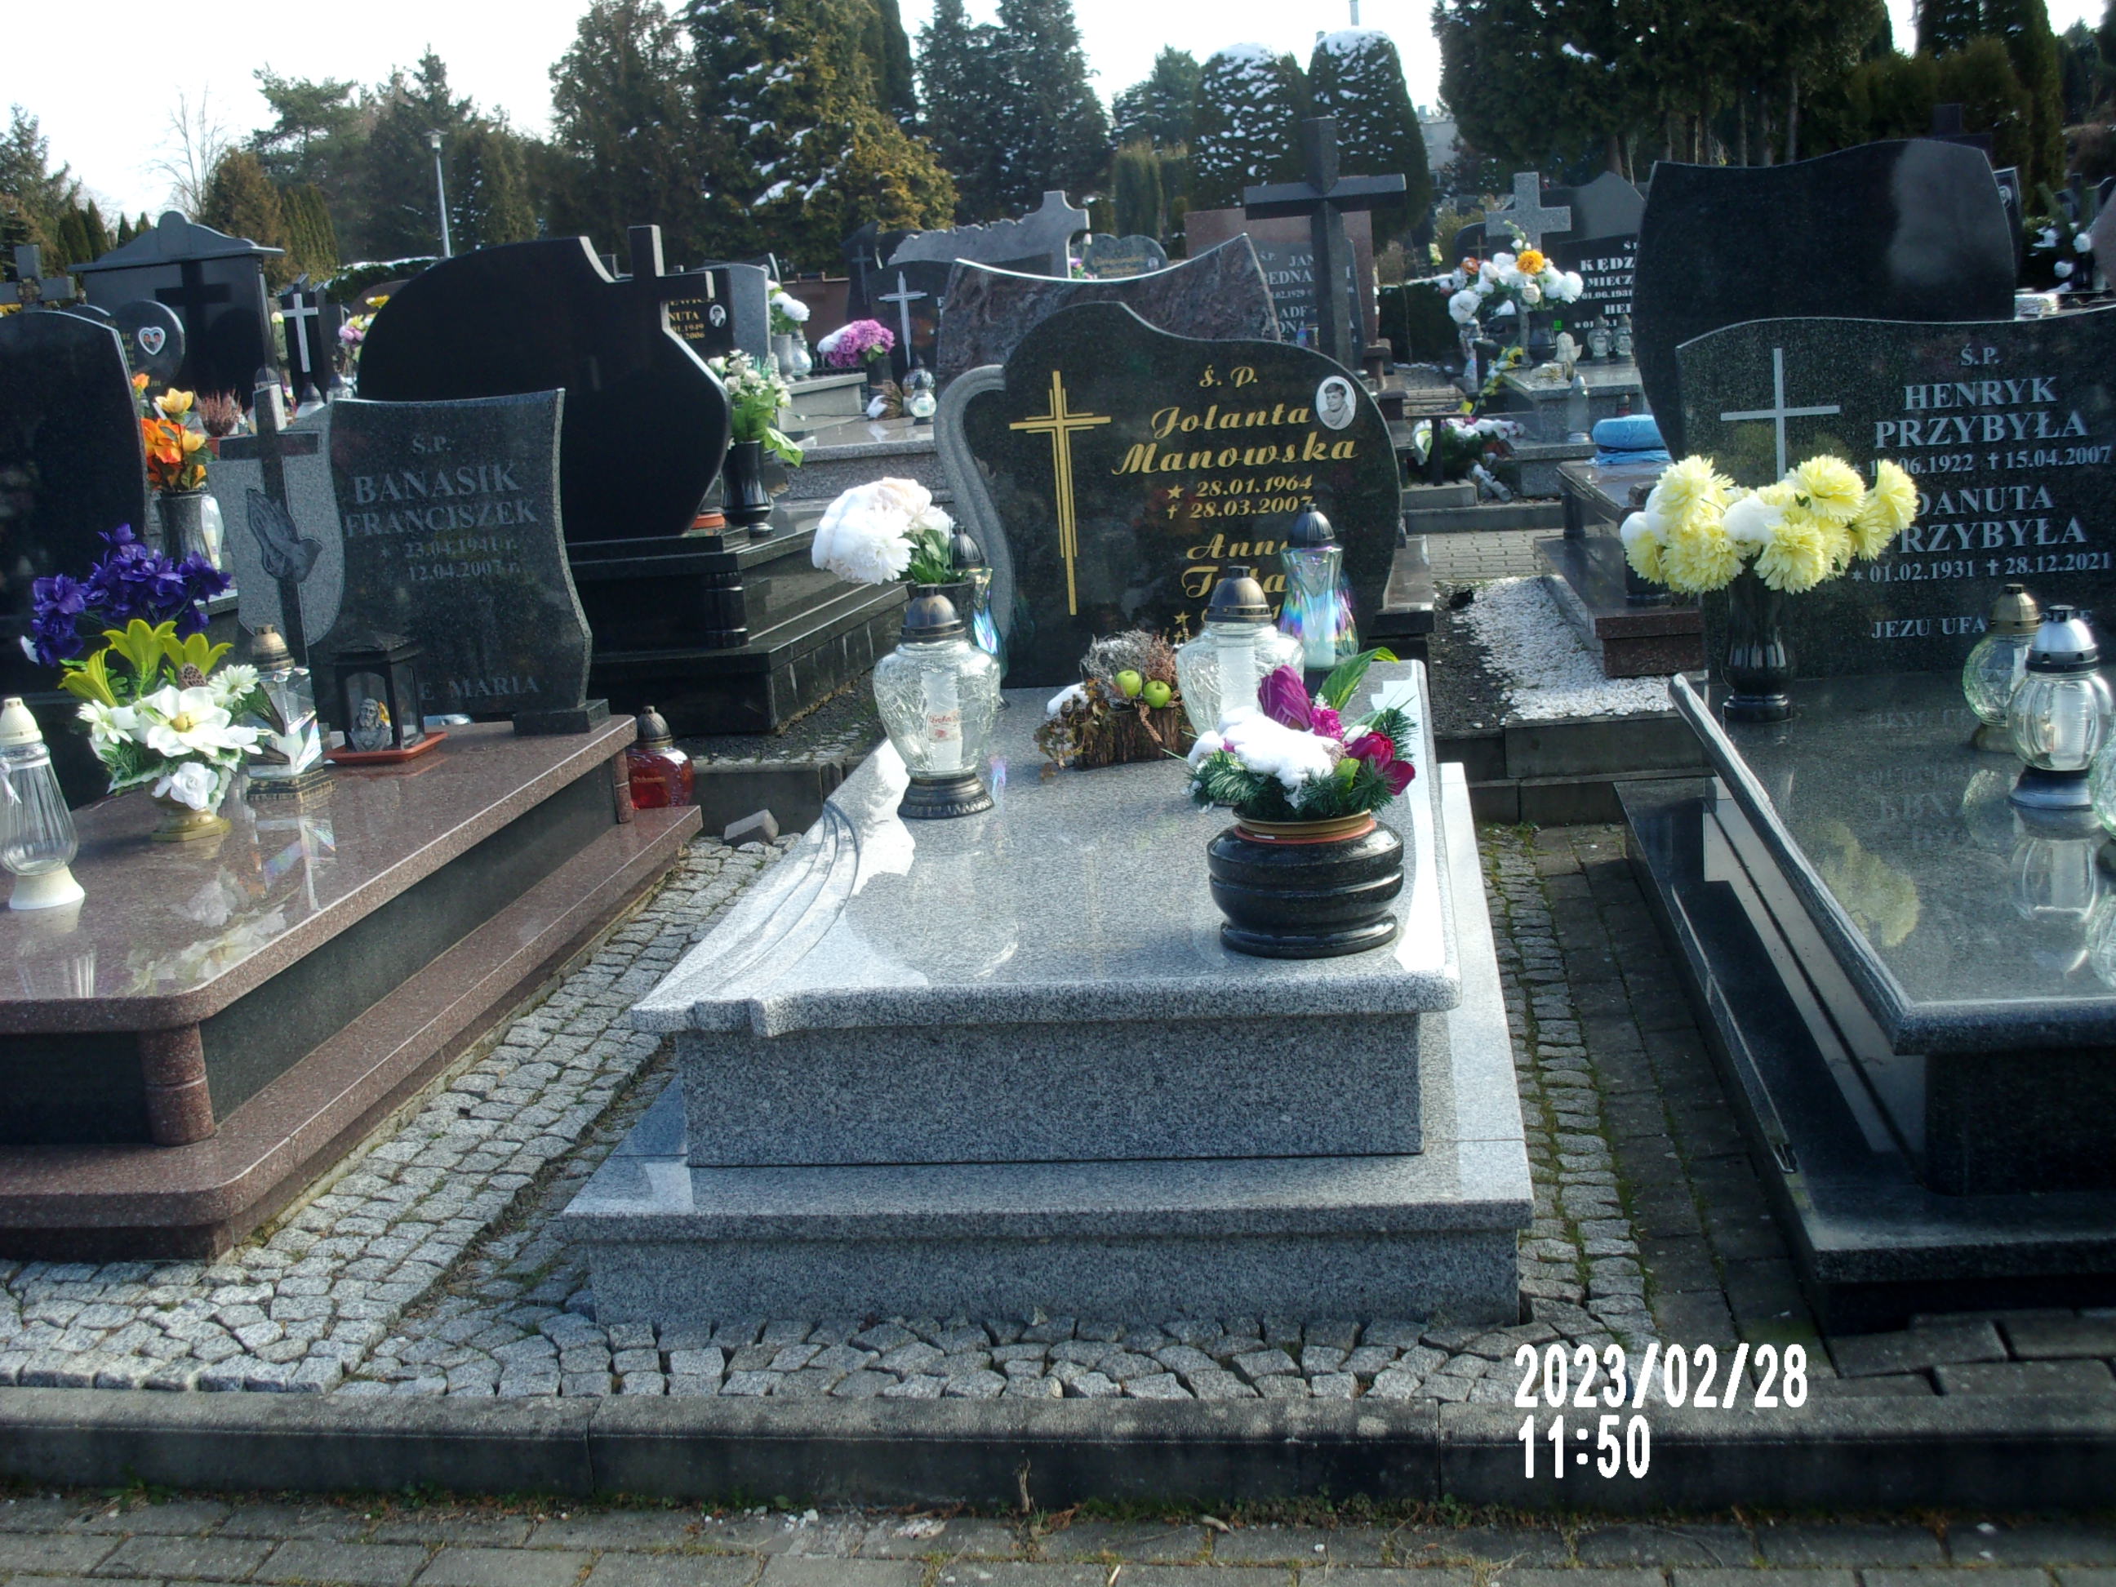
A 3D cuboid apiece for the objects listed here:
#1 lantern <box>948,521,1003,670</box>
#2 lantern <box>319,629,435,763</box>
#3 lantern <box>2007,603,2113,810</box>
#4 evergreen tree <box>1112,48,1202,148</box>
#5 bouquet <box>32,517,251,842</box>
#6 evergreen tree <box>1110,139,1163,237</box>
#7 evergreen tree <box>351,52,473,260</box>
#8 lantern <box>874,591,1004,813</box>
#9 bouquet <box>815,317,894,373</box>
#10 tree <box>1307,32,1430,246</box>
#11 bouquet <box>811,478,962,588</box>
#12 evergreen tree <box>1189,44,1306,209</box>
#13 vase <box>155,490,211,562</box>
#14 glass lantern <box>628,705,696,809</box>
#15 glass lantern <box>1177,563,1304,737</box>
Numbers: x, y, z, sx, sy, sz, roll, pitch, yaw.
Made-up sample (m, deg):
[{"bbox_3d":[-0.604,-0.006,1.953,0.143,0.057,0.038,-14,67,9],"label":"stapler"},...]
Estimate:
[{"bbox_3d":[-0.187,-0.368,5.519,0.165,0.382,0.165,-2,11,7],"label":"lantern"},{"bbox_3d":[-1.498,-0.228,5.827,0.175,0.276,0.175,0,12,19],"label":"lantern"},{"bbox_3d":[1.599,-0.140,4.183,0.162,0.314,0.162,-2,12,7],"label":"lantern"},{"bbox_3d":[2.246,-12.583,53.667,2.400,5.068,2.400,-2,12,7],"label":"evergreen tree"},{"bbox_3d":[-1.763,-0.220,5.054,0.424,0.581,0.315,-3,11,3],"label":"bouquet"},{"bbox_3d":[1.154,-8.544,38.212,0.800,2.100,0.800,-2,11,7],"label":"evergreen tree"},{"bbox_3d":[-14.401,-13.693,60.575,2.800,6.488,2.800,-2,12,7],"label":"evergreen tree"},{"bbox_3d":[-0.198,-0.154,4.366,0.213,0.367,0.213,-2,12,7],"label":"lantern"},{"bbox_3d":[-0.931,-2.051,12.034,0.360,0.260,0.300,-2,11,7],"label":"bouquet"},{"bbox_3d":[3.850,-7.454,31.921,1.550,3.496,1.550,-2,12,7],"label":"tree"},{"bbox_3d":[-0.320,-0.478,4.828,0.250,0.190,0.210,-2,12,7],"label":"bouquet"},{"bbox_3d":[2.634,-8.649,35.951,1.750,3.050,1.750,-2,11,7],"label":"evergreen tree"},{"bbox_3d":[-2.264,-0.664,6.795,0.141,0.223,0.141,-2,12,7],"label":"vase"},{"bbox_3d":[-0.952,-0.088,6.245,0.152,0.235,0.132,-2,11,7],"label":"glass lantern"},{"bbox_3d":[0.306,-0.185,4.430,0.219,0.389,0.219,-2,11,7],"label":"glass lantern"}]

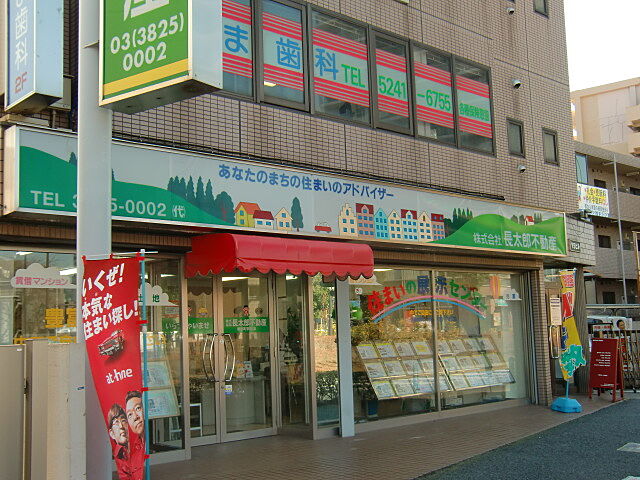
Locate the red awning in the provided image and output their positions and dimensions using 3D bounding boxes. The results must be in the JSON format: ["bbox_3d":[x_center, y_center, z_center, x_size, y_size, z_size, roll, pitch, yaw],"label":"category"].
[{"bbox_3d":[-0.417,0.223,8.365,1.966,0.410,0.955,4,-9,-42],"label":"red awning"}]

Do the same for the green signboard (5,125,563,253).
[{"bbox_3d":[0.694,-0.343,9.648,9.272,0.757,0.280,4,-9,-42],"label":"green signboard"}]

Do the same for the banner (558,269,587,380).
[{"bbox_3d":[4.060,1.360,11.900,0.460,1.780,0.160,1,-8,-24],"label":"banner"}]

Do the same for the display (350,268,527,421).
[{"bbox_3d":[1.830,1.473,11.072,4.062,2.060,0.300,4,-9,-42],"label":"display"}]

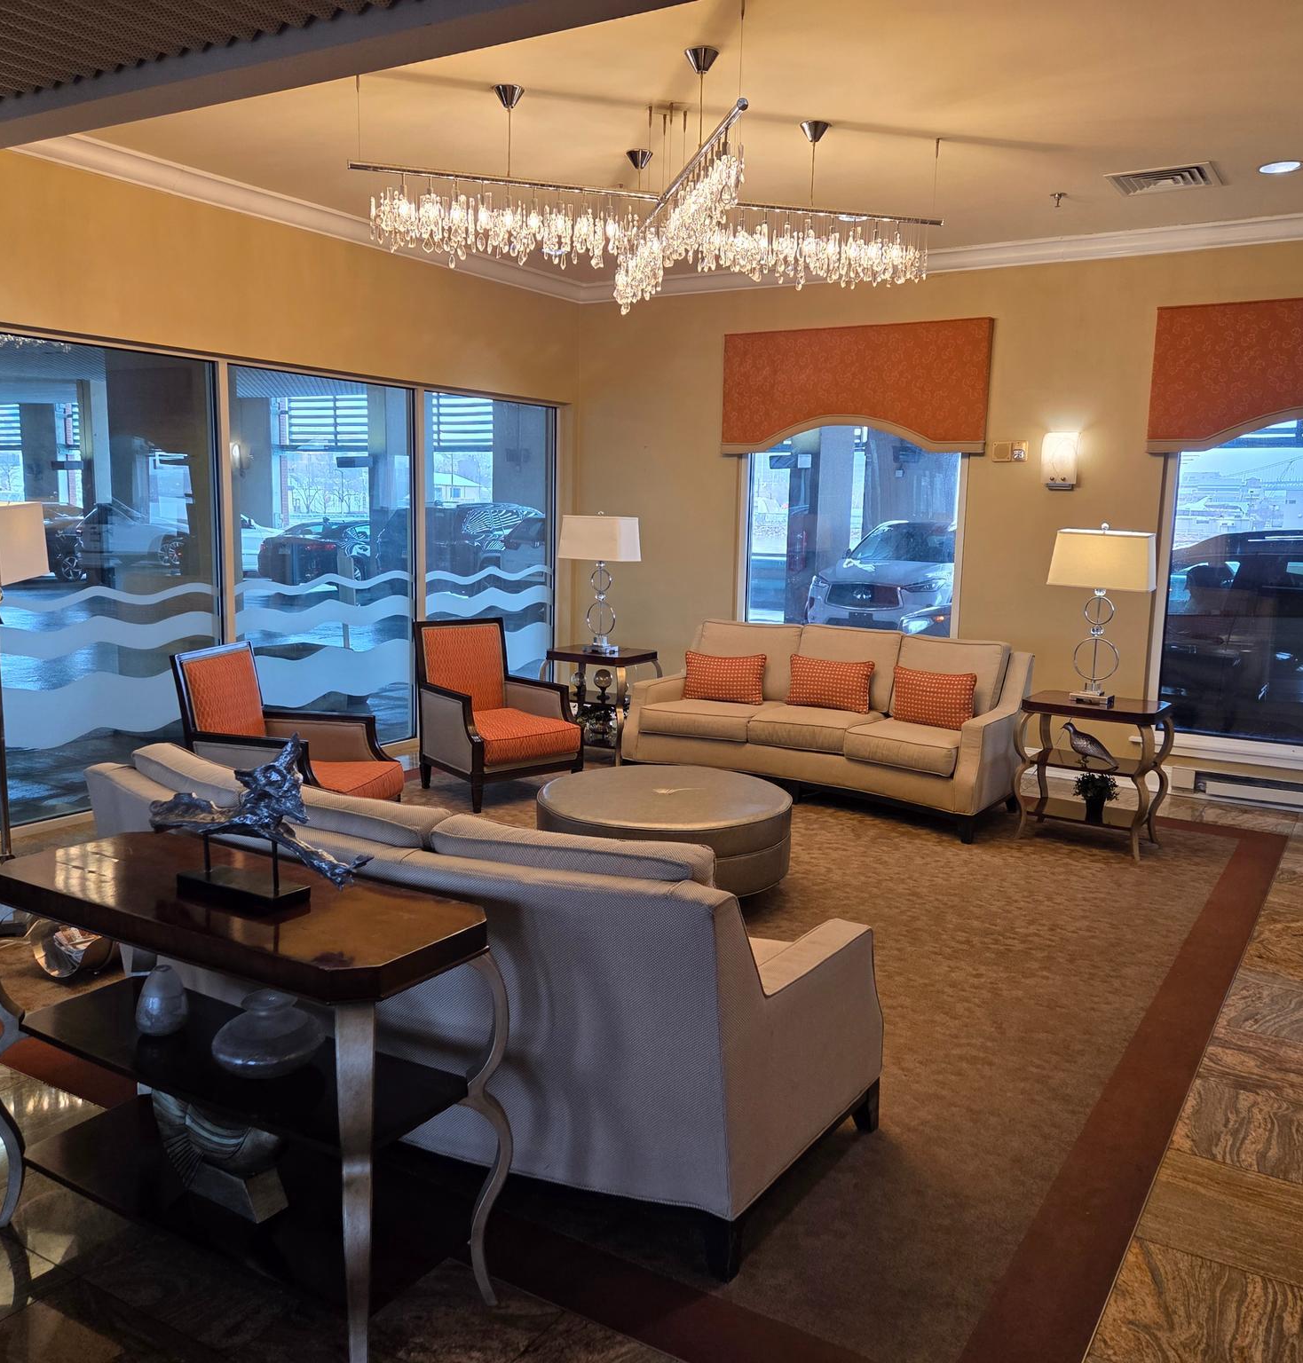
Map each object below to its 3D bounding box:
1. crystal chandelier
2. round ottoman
[{"bbox_3d":[0.054,-1.994,4.932,1.764,0.658,1.764,6,9,32],"label":"crystal chandelier"},{"bbox_3d":[0.050,0.657,5.169,1.070,0.390,1.070,1,8,0],"label":"round ottoman"}]

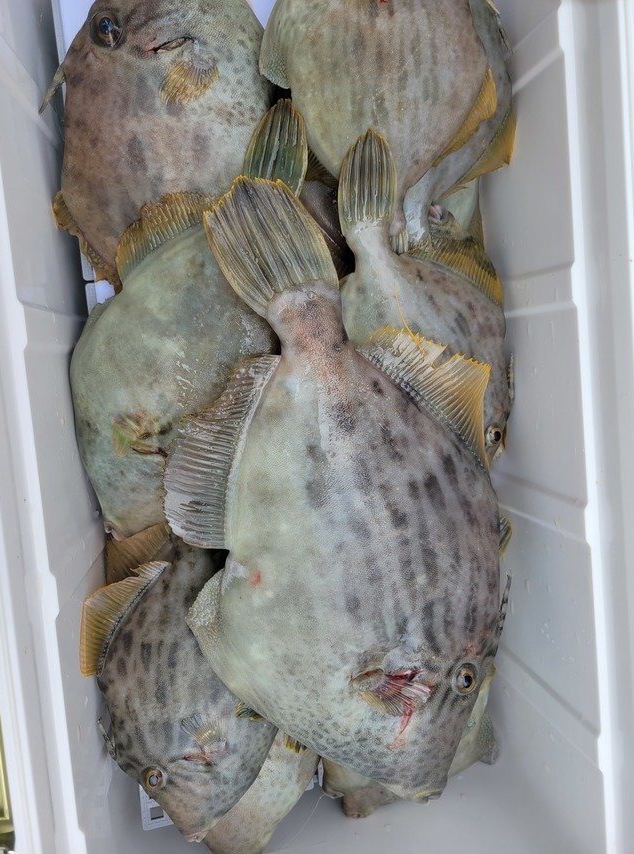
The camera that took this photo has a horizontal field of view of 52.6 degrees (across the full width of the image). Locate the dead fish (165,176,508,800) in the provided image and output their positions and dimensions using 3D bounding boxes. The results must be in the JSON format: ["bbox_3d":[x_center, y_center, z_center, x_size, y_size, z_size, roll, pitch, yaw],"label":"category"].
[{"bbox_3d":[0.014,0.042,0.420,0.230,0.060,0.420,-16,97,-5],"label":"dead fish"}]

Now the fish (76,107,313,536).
[{"bbox_3d":[-0.076,-0.071,0.437,0.165,0.052,0.320,21,92,-8],"label":"fish"}]

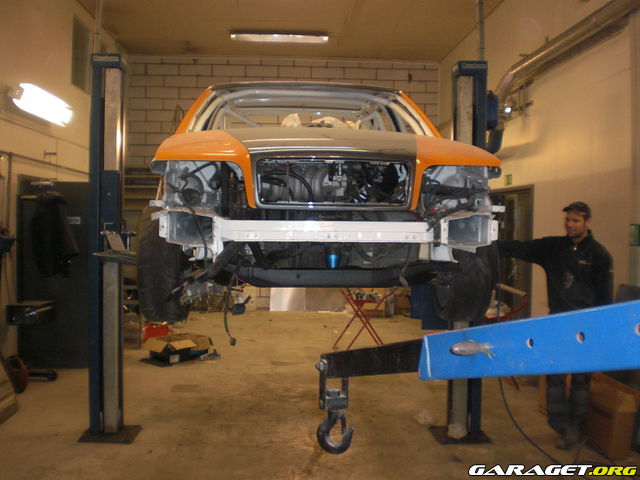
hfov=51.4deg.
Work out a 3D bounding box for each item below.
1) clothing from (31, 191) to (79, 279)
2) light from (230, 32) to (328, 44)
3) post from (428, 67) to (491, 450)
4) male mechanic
[{"bbox_3d":[-2.812,-0.069,7.050,0.480,0.900,0.250,0,1,-6],"label":"clothing"},{"bbox_3d":[-0.643,-3.204,10.556,1.550,0.100,0.150,1,1,-3],"label":"light"},{"bbox_3d":[1.078,0.062,5.005,0.370,2.820,0.380,1,1,-2],"label":"post"},{"bbox_3d":[1.711,0.594,4.976,0.950,1.770,0.400,1,1,24],"label":"male mechanic"}]

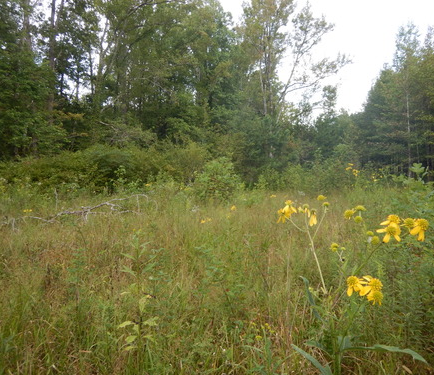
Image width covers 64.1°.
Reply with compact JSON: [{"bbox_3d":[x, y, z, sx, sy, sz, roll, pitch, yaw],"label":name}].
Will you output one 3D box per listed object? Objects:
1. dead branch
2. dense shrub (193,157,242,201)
[{"bbox_3d":[-3.200,0.560,8.000,3.450,0.800,1.400,0,0,-12],"label":"dead branch"},{"bbox_3d":[0.020,-0.300,12.800,1.800,1.750,1.700,0,0,0],"label":"dense shrub"}]

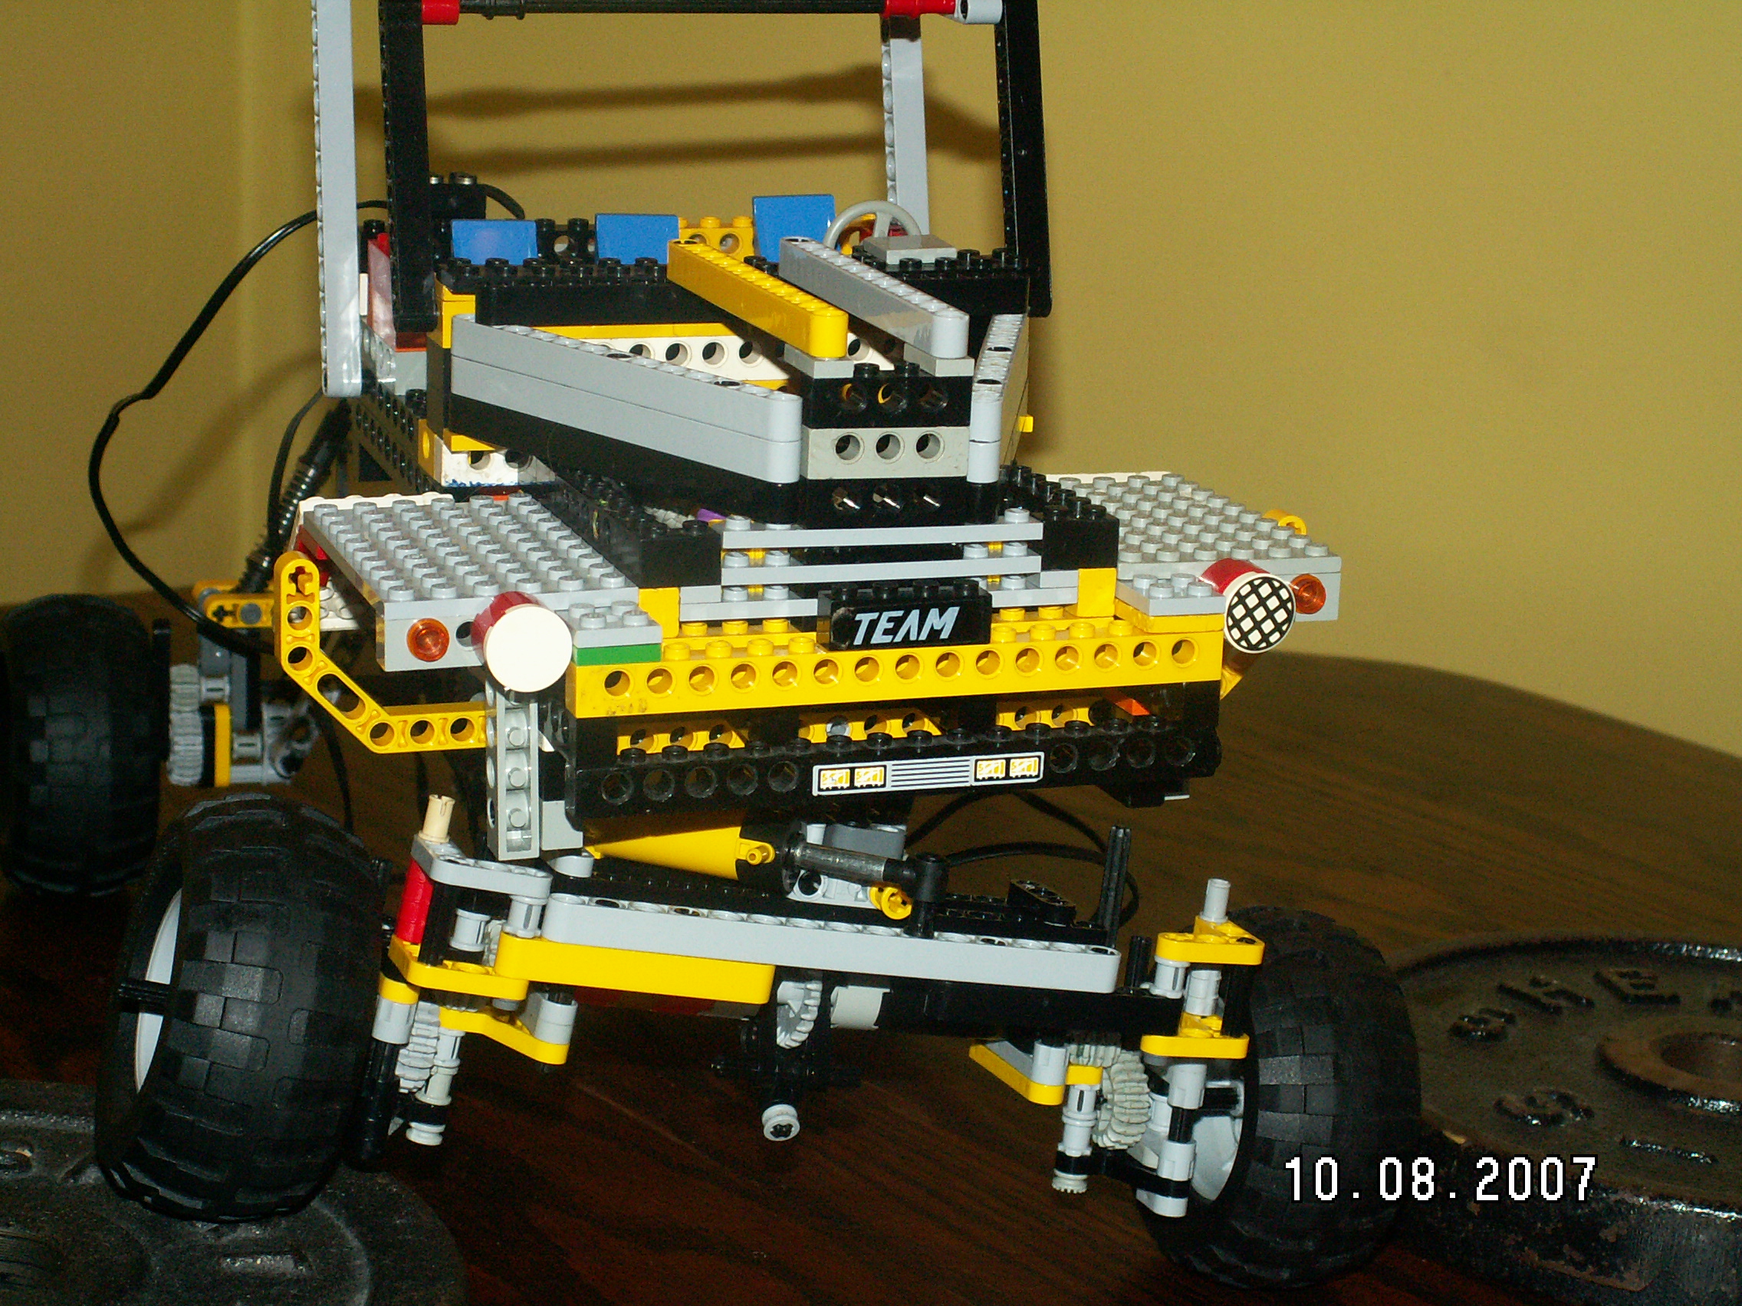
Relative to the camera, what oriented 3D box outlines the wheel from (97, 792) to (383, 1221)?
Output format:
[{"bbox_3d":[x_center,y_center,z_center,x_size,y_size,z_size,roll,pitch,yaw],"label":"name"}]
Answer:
[{"bbox_3d":[-0.120,0.068,0.688,0.038,0.082,0.082,12,10,-25],"label":"wheel"}]

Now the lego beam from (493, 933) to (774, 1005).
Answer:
[{"bbox_3d":[-0.045,0.060,0.699,0.056,0.008,0.008,7,11,-20],"label":"lego beam"}]

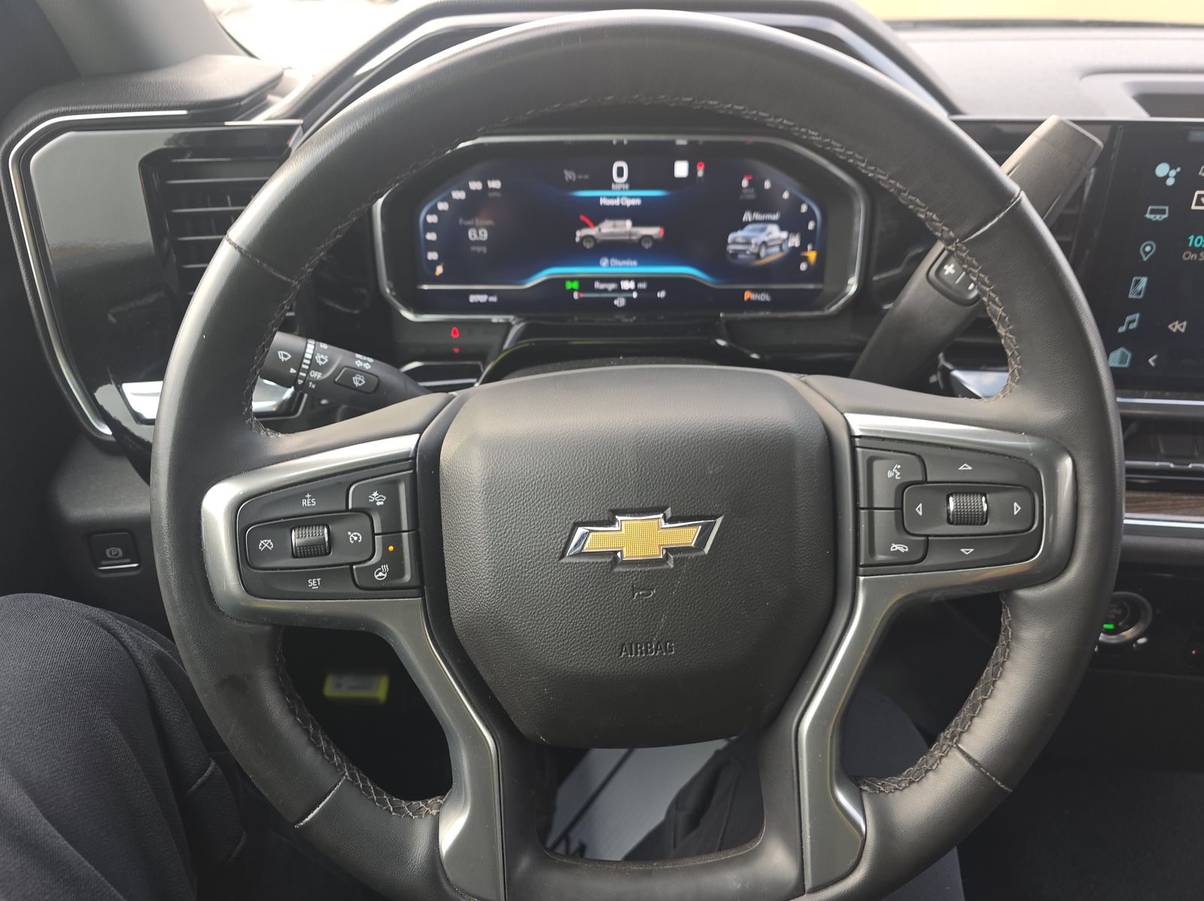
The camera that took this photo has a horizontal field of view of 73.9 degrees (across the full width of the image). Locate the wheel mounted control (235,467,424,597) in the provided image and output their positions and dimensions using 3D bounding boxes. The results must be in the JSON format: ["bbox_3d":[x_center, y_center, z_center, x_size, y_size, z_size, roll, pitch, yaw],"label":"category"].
[{"bbox_3d":[-0.112,0.034,0.337,0.076,0.057,0.020,-3,9,0],"label":"wheel mounted control"}]

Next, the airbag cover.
[{"bbox_3d":[0.017,0.048,0.345,0.165,0.169,0.048,-3,9,0],"label":"airbag cover"}]

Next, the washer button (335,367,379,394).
[{"bbox_3d":[-0.127,-0.036,0.416,0.021,0.011,0.006,15,4,-17],"label":"washer button"}]

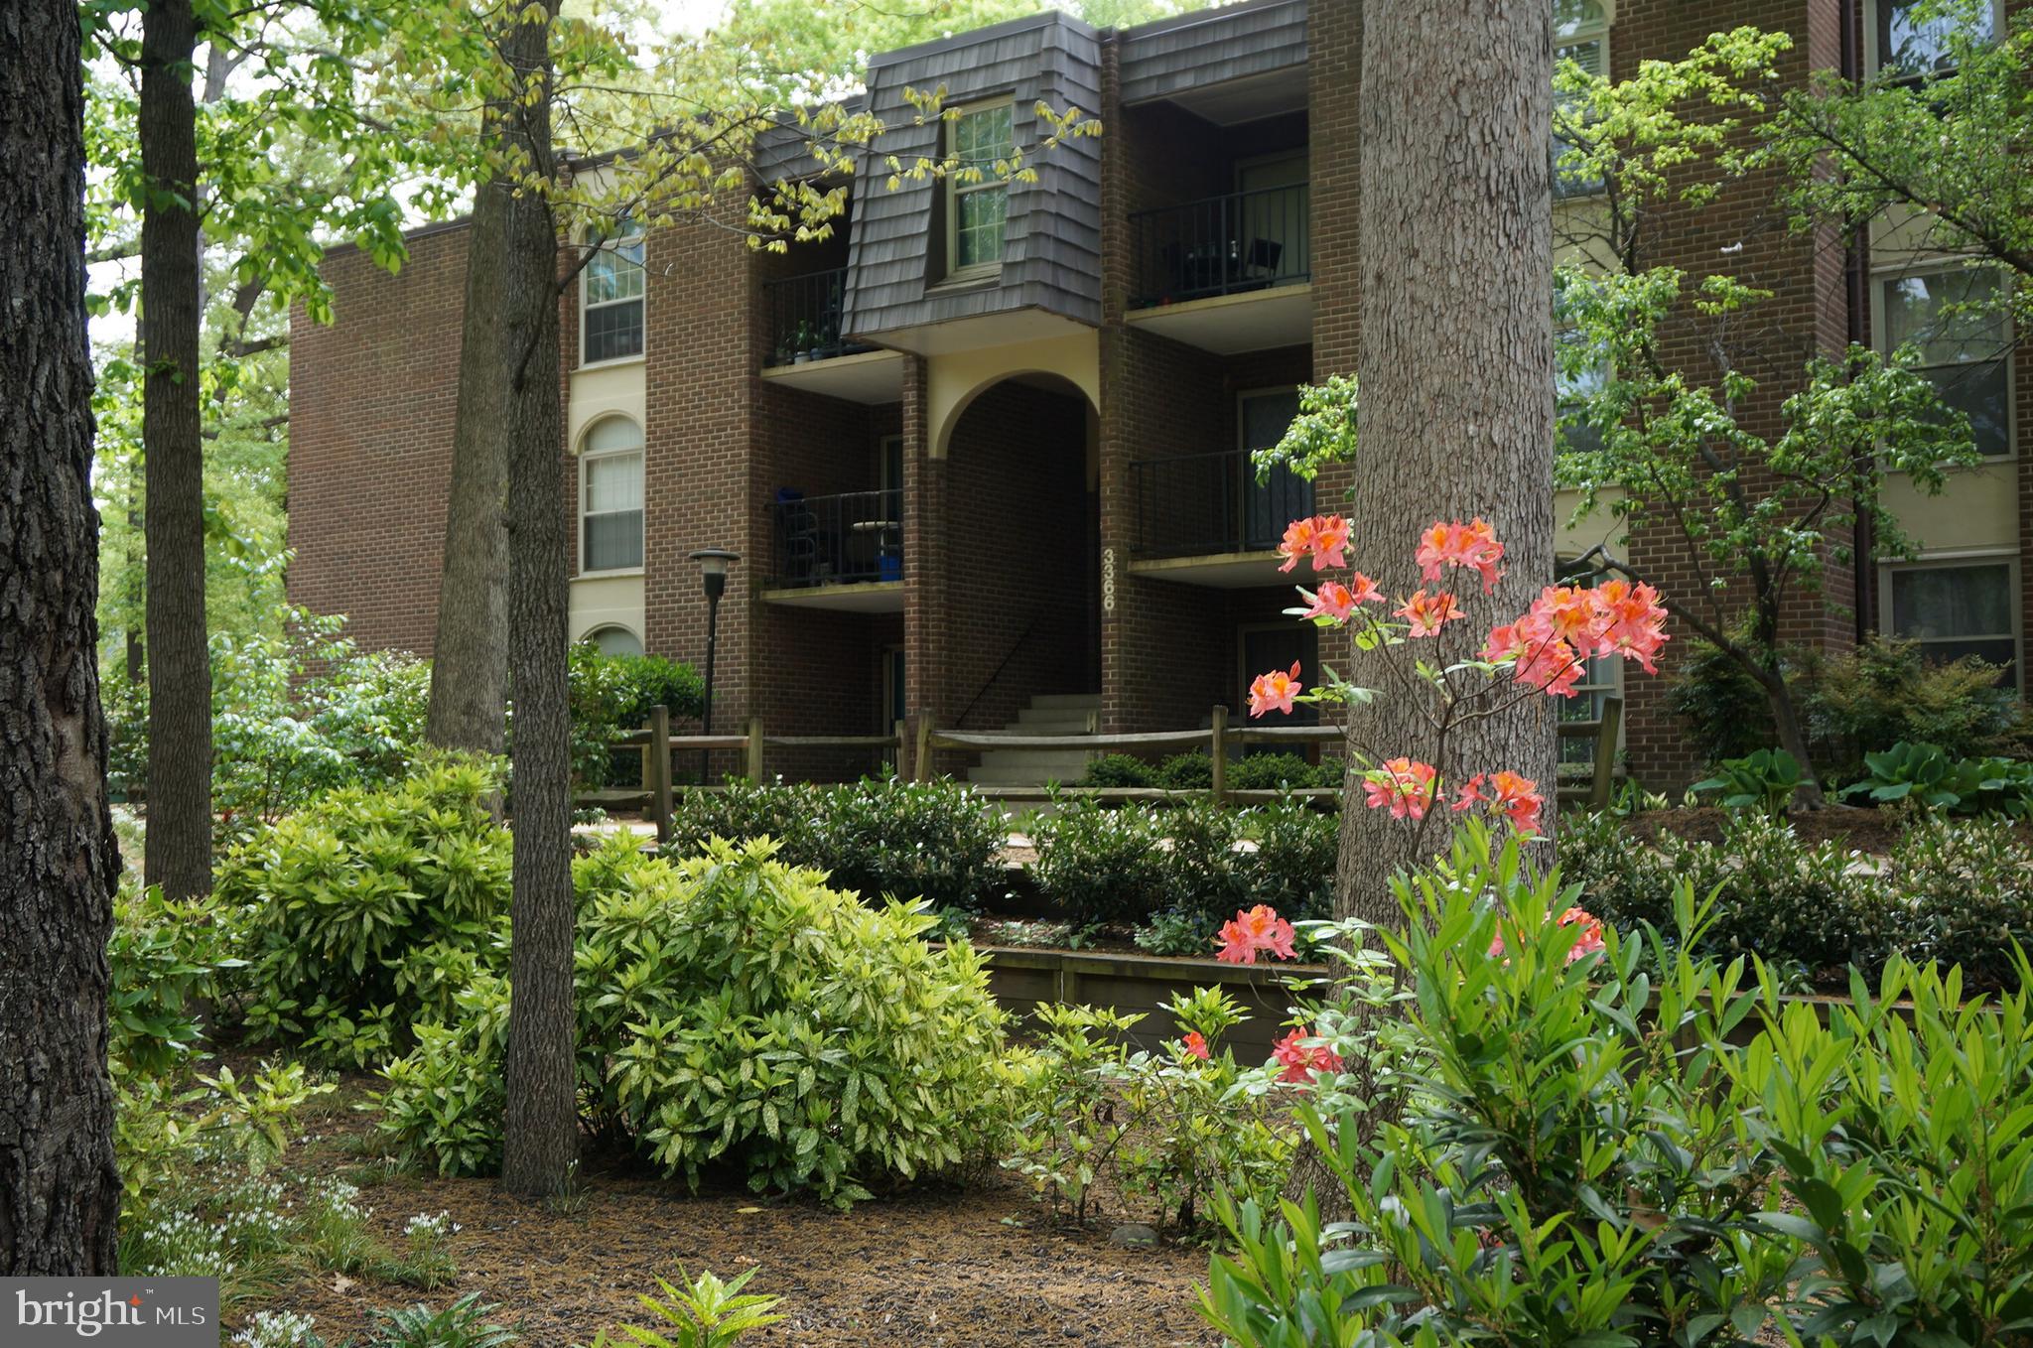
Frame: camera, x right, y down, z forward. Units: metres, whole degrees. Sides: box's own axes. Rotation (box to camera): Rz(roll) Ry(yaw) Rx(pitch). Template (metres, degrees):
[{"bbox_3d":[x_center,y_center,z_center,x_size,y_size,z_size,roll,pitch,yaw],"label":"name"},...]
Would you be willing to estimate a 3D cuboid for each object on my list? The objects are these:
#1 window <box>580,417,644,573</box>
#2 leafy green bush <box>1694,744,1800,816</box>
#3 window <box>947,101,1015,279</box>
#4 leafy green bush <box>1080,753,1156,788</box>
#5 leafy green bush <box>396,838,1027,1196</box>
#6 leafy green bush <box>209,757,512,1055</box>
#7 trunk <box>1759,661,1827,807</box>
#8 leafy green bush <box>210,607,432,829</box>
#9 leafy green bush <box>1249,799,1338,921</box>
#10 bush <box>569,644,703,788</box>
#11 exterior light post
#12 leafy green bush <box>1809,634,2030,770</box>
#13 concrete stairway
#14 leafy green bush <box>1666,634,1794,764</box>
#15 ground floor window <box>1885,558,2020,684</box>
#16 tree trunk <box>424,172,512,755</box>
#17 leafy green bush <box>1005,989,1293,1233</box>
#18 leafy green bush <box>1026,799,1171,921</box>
[{"bbox_3d":[-5.152,-2.272,26.554,1.108,1.961,0.140,-2,-3,34],"label":"window"},{"bbox_3d":[5.319,0.775,15.200,0.760,0.490,0.700,0,-3,0],"label":"leafy green bush"},{"bbox_3d":[-0.368,-5.110,21.948,0.882,1.813,0.120,-2,-4,34],"label":"window"},{"bbox_3d":[1.025,1.000,21.200,0.680,0.400,0.650,0,-3,0],"label":"leafy green bush"},{"bbox_3d":[-1.312,1.335,8.484,2.500,1.300,1.800,0,-3,-9],"label":"leafy green bush"},{"bbox_3d":[-3.780,1.321,12.135,1.750,1.650,1.600,1,-3,-17],"label":"leafy green bush"},{"bbox_3d":[5.835,0.448,15.700,0.450,1.120,0.250,0,-3,0],"label":"trunk"},{"bbox_3d":[-6.278,0.458,18.800,1.950,1.980,1.800,0,-3,0],"label":"leafy green bush"},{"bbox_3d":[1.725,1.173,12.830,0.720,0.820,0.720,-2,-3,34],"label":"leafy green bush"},{"bbox_3d":[-4.176,0.486,22.800,1.400,1.550,1.250,-2,-4,34],"label":"bush"},{"bbox_3d":[-3.316,-0.052,22.800,0.530,2.620,0.530,0,-3,0],"label":"exterior light post"},{"bbox_3d":[7.447,0.293,17.201,1.700,1.330,1.150,-2,-3,34],"label":"leafy green bush"},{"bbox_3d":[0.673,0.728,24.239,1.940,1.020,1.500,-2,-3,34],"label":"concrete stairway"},{"bbox_3d":[6.072,0.318,17.777,1.000,1.350,0.900,-2,-3,34],"label":"leafy green bush"},{"bbox_3d":[8.490,-0.280,18.937,1.194,1.520,0.120,-2,-4,34],"label":"ground floor window"},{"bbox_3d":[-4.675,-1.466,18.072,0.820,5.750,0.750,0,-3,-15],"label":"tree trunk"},{"bbox_3d":[0.484,1.594,7.700,1.020,0.840,0.850,0,-3,0],"label":"leafy green bush"},{"bbox_3d":[0.526,1.198,13.400,0.950,0.820,0.880,0,-3,0],"label":"leafy green bush"}]

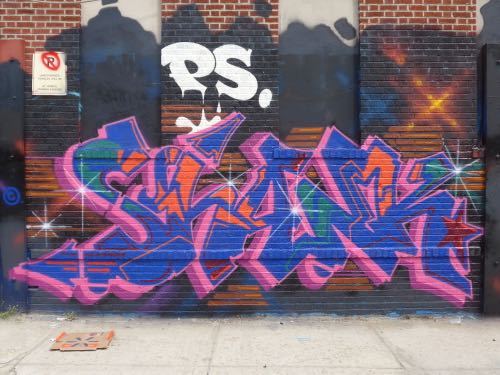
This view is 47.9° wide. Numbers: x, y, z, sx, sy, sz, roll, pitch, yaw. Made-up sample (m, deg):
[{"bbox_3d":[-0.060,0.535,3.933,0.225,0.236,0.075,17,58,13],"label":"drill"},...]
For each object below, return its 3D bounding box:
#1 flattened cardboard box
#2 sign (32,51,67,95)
[{"bbox_3d":[-1.510,1.385,5.140,0.490,0.040,0.580,0,1,-6],"label":"flattened cardboard box"},{"bbox_3d":[-2.087,-1.187,5.880,0.360,0.456,0.020,0,1,-1],"label":"sign"}]

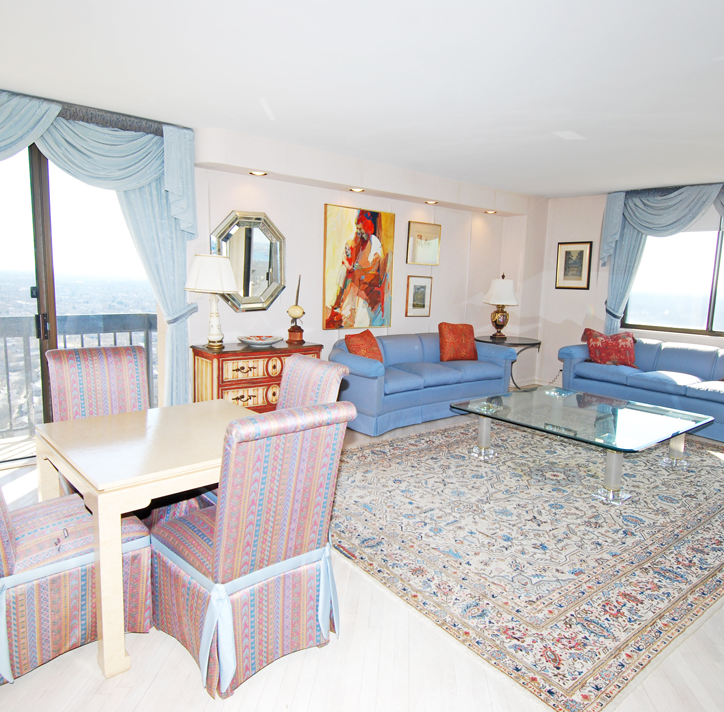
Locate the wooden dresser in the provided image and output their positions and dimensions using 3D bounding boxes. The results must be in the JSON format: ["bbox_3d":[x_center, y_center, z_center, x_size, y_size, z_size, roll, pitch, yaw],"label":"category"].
[{"bbox_3d":[-0.975,0.309,5.059,1.110,0.804,0.459,-5,11,-40],"label":"wooden dresser"}]

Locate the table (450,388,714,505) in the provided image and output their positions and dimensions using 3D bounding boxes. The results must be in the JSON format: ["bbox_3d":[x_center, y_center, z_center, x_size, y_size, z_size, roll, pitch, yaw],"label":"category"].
[{"bbox_3d":[1.829,0.677,4.560,1.532,0.394,1.591,-5,11,-40],"label":"table"}]

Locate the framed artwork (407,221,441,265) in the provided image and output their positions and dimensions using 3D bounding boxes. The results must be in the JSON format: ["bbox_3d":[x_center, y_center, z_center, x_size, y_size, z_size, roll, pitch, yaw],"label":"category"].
[{"bbox_3d":[0.769,-1.372,6.559,0.570,0.508,0.037,-5,11,-40],"label":"framed artwork"}]

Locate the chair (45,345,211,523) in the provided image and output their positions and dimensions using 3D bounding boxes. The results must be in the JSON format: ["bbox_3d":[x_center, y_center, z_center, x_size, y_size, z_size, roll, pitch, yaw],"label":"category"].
[{"bbox_3d":[-1.368,0.500,2.989,0.540,1.009,0.681,-5,11,-40],"label":"chair"}]

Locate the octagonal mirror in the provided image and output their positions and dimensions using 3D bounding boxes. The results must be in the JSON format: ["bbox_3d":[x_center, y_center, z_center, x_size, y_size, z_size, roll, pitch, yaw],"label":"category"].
[{"bbox_3d":[-1.065,-0.881,5.020,0.814,0.918,0.059,-5,11,-40],"label":"octagonal mirror"}]

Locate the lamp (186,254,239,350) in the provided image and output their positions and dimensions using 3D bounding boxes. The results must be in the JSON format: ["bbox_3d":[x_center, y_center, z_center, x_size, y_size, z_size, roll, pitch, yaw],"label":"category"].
[{"bbox_3d":[-1.352,-0.497,4.896,0.408,0.843,0.390,-4,10,-37],"label":"lamp"}]

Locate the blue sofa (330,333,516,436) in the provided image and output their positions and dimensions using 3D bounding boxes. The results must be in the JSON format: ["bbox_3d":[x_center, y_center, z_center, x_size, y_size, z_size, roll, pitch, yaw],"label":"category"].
[{"bbox_3d":[0.709,0.202,6.020,2.338,0.836,0.932,-5,11,-40],"label":"blue sofa"}]

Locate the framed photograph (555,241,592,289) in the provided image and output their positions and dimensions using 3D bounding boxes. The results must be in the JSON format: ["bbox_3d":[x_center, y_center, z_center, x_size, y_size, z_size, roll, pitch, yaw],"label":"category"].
[{"bbox_3d":[2.925,-1.241,7.366,0.027,0.649,0.517,-5,11,-41],"label":"framed photograph"}]

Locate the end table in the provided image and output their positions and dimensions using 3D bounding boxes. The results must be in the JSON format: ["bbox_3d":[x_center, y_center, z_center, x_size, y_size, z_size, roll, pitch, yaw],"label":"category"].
[{"bbox_3d":[1.965,0.154,7.281,0.915,0.750,0.915,-4,10,-37],"label":"end table"}]

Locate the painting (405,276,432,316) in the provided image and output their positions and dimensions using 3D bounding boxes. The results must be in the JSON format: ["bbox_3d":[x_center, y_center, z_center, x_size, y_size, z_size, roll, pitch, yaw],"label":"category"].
[{"bbox_3d":[0.723,-0.743,6.693,0.415,0.501,0.027,-4,10,-37],"label":"painting"}]

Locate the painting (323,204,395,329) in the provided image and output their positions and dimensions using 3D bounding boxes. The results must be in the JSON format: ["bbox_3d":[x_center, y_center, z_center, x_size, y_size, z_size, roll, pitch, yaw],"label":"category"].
[{"bbox_3d":[-0.016,-0.985,6.087,0.983,1.345,0.037,-4,10,-37],"label":"painting"}]

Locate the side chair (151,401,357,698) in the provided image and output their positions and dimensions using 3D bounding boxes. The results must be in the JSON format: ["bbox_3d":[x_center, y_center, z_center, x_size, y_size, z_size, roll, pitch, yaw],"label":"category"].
[{"bbox_3d":[-0.433,0.667,2.104,0.510,1.050,0.683,-6,11,-43],"label":"side chair"}]

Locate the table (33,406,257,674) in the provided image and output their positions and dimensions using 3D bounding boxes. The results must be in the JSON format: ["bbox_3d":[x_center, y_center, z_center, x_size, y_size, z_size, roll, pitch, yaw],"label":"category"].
[{"bbox_3d":[-0.887,0.721,2.605,1.014,0.715,1.036,-5,11,-40],"label":"table"}]

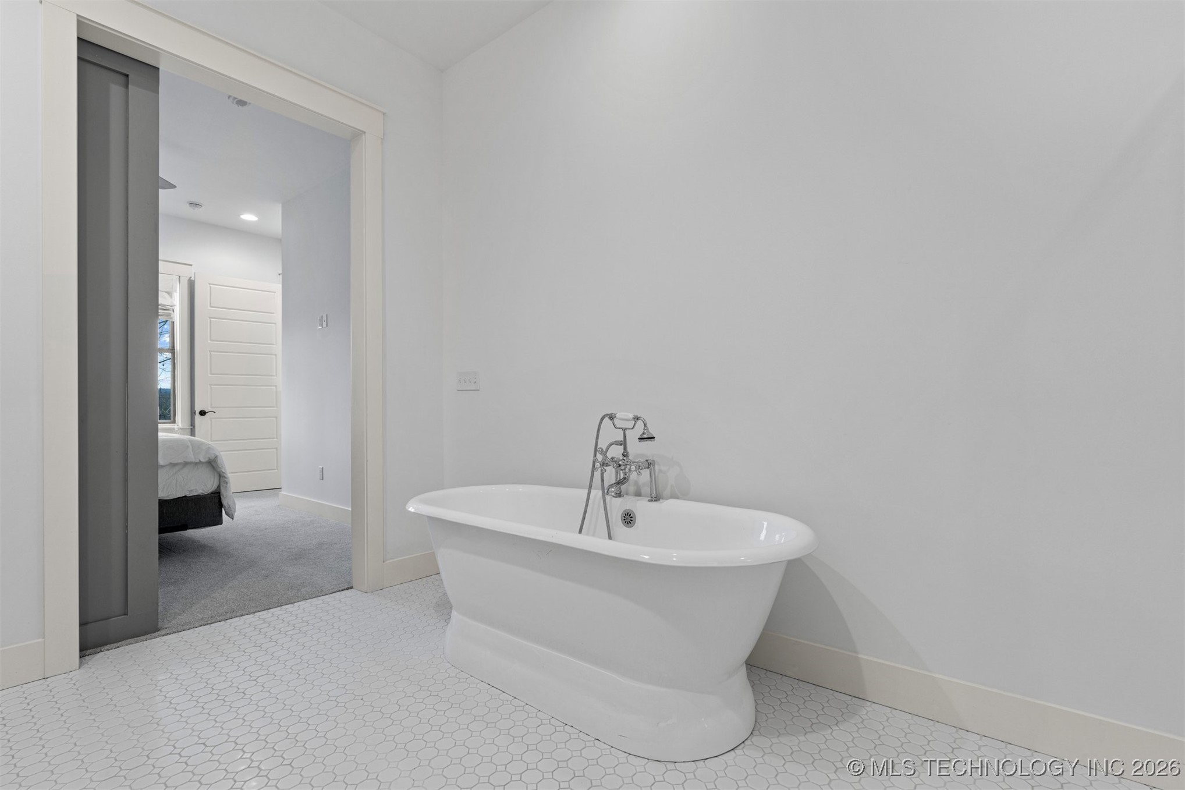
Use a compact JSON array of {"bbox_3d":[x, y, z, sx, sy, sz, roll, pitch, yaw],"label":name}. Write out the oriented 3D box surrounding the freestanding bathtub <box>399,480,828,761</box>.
[{"bbox_3d":[-0.043,0.714,1.931,1.660,0.592,0.725,-2,-2,40],"label":"freestanding bathtub"}]

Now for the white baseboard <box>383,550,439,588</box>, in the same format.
[{"bbox_3d":[-1.004,0.983,3.011,0.020,0.140,0.400,-2,-2,40],"label":"white baseboard"}]

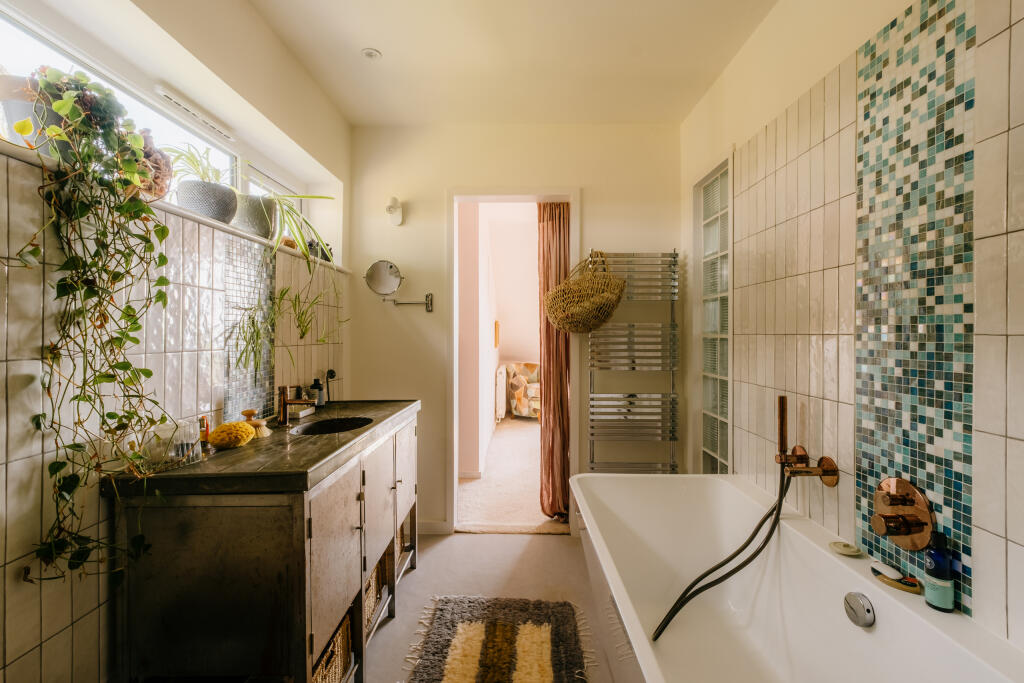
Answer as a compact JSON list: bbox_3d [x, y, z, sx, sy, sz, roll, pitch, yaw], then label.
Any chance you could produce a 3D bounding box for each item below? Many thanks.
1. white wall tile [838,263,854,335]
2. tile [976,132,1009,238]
[{"bbox_3d":[1.000,-0.122,1.268,0.010,0.202,0.062,0,1,0],"label":"white wall tile"},{"bbox_3d":[0.989,-0.319,0.877,0.009,0.202,0.058,0,0,0],"label":"tile"}]

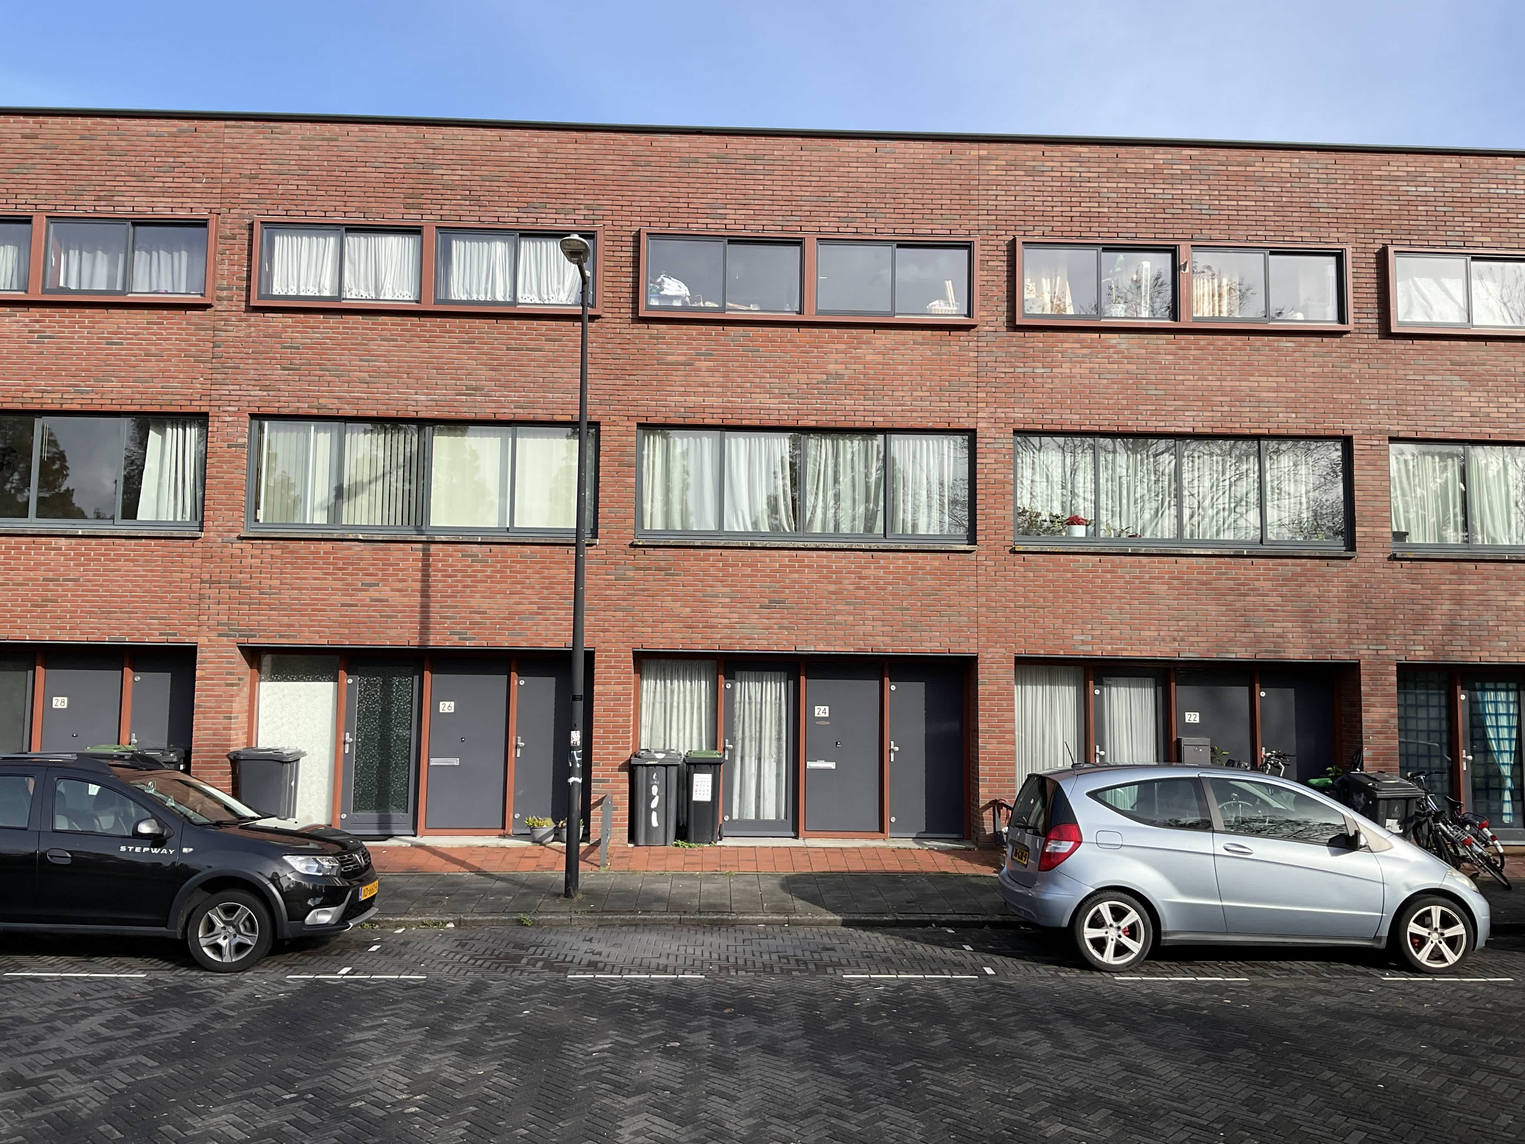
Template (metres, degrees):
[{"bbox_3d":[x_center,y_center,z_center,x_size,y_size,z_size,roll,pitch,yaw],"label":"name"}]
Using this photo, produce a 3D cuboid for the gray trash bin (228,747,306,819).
[{"bbox_3d":[-5.539,2.497,14.178,0.720,1.080,0.580,0,-5,3],"label":"gray trash bin"}]

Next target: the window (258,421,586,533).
[{"bbox_3d":[-3.993,-1.083,15.003,4.051,1.334,0.120,1,-5,-2],"label":"window"}]

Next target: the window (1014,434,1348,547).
[{"bbox_3d":[5.027,-0.933,15.316,4.126,1.420,0.160,1,-5,-2],"label":"window"}]

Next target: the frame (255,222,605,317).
[{"bbox_3d":[-3.941,-3.587,15.126,4.087,1.092,0.200,1,-5,-2],"label":"frame"}]

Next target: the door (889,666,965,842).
[{"bbox_3d":[1.985,2.152,15.469,0.912,2.105,0.080,1,-5,-2],"label":"door"}]

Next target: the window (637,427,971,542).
[{"bbox_3d":[0.511,-1.027,15.117,3.996,1.337,0.150,1,-6,-2],"label":"window"}]

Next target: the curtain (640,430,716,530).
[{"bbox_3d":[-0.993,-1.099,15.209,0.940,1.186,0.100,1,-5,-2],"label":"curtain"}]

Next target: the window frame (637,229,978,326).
[{"bbox_3d":[0.556,-3.475,15.185,4.002,1.066,0.200,1,-6,-2],"label":"window frame"}]

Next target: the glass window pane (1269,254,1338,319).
[{"bbox_3d":[6.553,-3.442,15.495,0.838,0.832,0.050,1,-5,-2],"label":"glass window pane"}]

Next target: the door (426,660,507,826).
[{"bbox_3d":[-3.508,2.057,15.266,0.916,2.014,0.080,1,-5,-2],"label":"door"}]

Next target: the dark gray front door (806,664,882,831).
[{"bbox_3d":[0.949,2.091,15.242,0.914,1.975,0.070,1,-5,-2],"label":"dark gray front door"}]

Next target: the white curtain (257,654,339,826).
[{"bbox_3d":[-5.500,2.005,15.090,0.924,2.048,0.060,1,-6,-2],"label":"white curtain"}]

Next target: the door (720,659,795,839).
[{"bbox_3d":[-0.037,2.141,15.392,0.888,2.080,0.080,1,-5,-2],"label":"door"}]

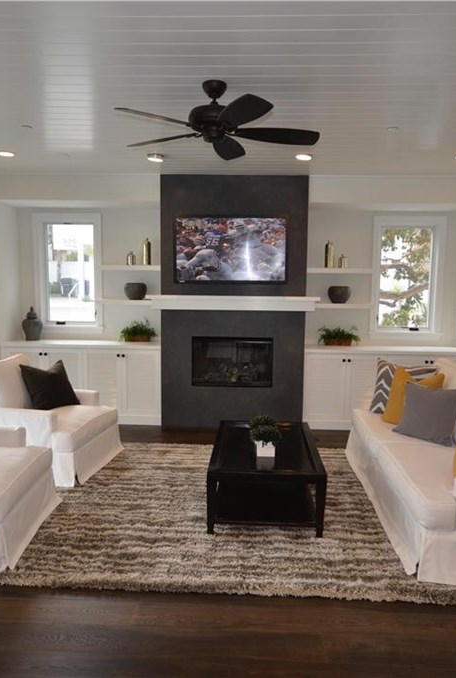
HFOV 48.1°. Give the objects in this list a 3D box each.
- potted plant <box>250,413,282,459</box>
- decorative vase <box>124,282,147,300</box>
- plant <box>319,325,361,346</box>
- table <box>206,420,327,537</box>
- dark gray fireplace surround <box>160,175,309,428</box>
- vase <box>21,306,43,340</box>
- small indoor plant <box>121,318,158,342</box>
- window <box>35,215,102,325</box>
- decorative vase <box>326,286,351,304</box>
[{"bbox_3d":[0.259,0.676,3.600,0.211,0.288,0.211,1,6,2],"label":"potted plant"},{"bbox_3d":[-1.086,-0.555,6.004,0.267,0.197,0.267,1,6,2],"label":"decorative vase"},{"bbox_3d":[1.295,-0.031,5.940,0.485,0.264,0.278,1,6,2],"label":"plant"},{"bbox_3d":[0.271,0.977,3.793,0.746,0.401,1.193,1,6,2],"label":"table"},{"bbox_3d":[0.062,-0.377,5.643,1.522,2.686,0.569,1,6,2],"label":"dark gray fireplace surround"},{"bbox_3d":[-2.340,-0.178,6.127,0.246,0.427,0.246,1,6,2],"label":"vase"},{"bbox_3d":[-1.062,-0.096,6.065,0.429,0.308,0.270,1,6,2],"label":"small indoor plant"},{"bbox_3d":[-1.877,-0.791,5.997,0.798,1.343,0.103,1,6,2],"label":"window"},{"bbox_3d":[1.248,-0.489,5.713,0.261,0.194,0.261,1,6,2],"label":"decorative vase"}]

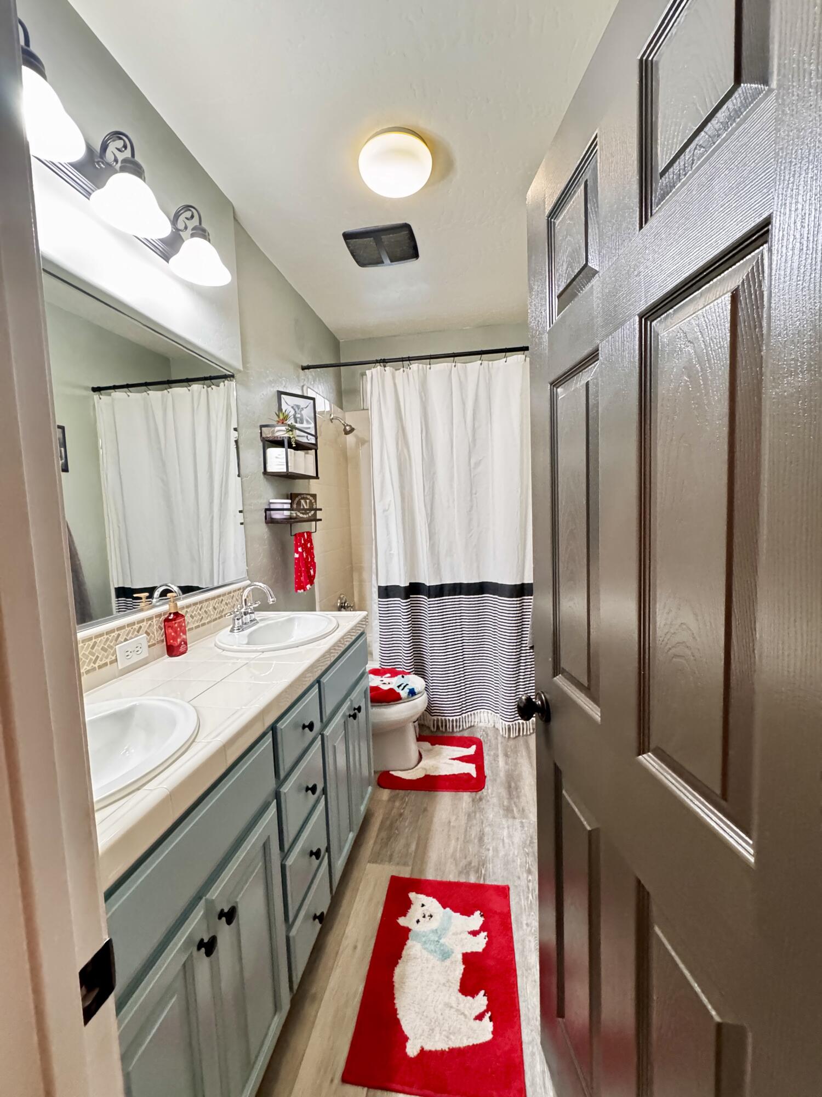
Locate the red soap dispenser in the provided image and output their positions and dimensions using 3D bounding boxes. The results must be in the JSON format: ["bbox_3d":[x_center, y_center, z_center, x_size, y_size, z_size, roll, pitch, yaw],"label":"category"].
[{"bbox_3d":[-0.787,0.254,1.479,0.044,0.208,0.062,-1,5,9],"label":"red soap dispenser"}]

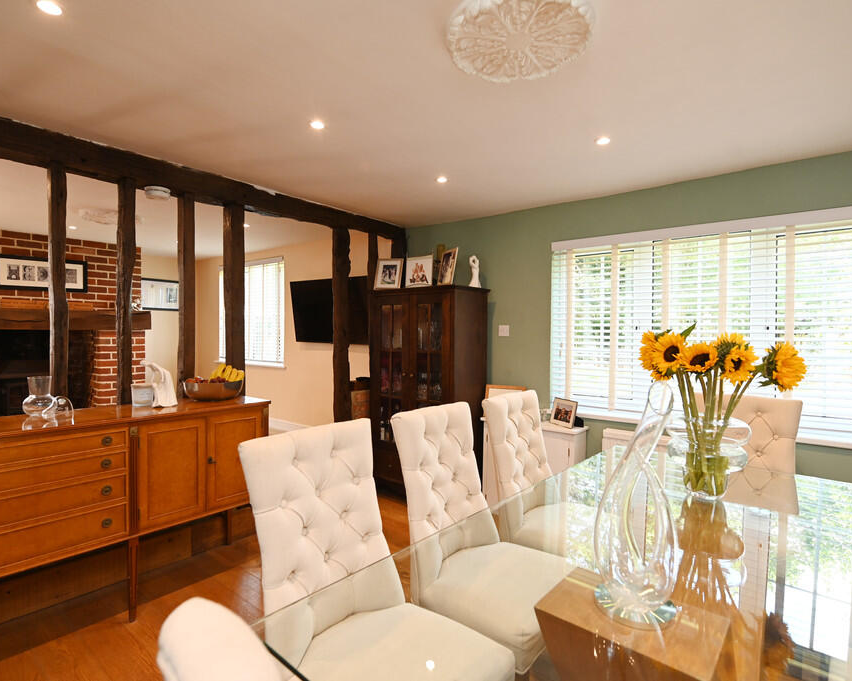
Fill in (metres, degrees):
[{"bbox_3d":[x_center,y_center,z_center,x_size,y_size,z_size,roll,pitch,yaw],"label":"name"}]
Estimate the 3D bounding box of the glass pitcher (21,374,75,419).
[{"bbox_3d":[-1.704,0.251,2.050,0.185,0.180,0.120,0,1,0],"label":"glass pitcher"}]

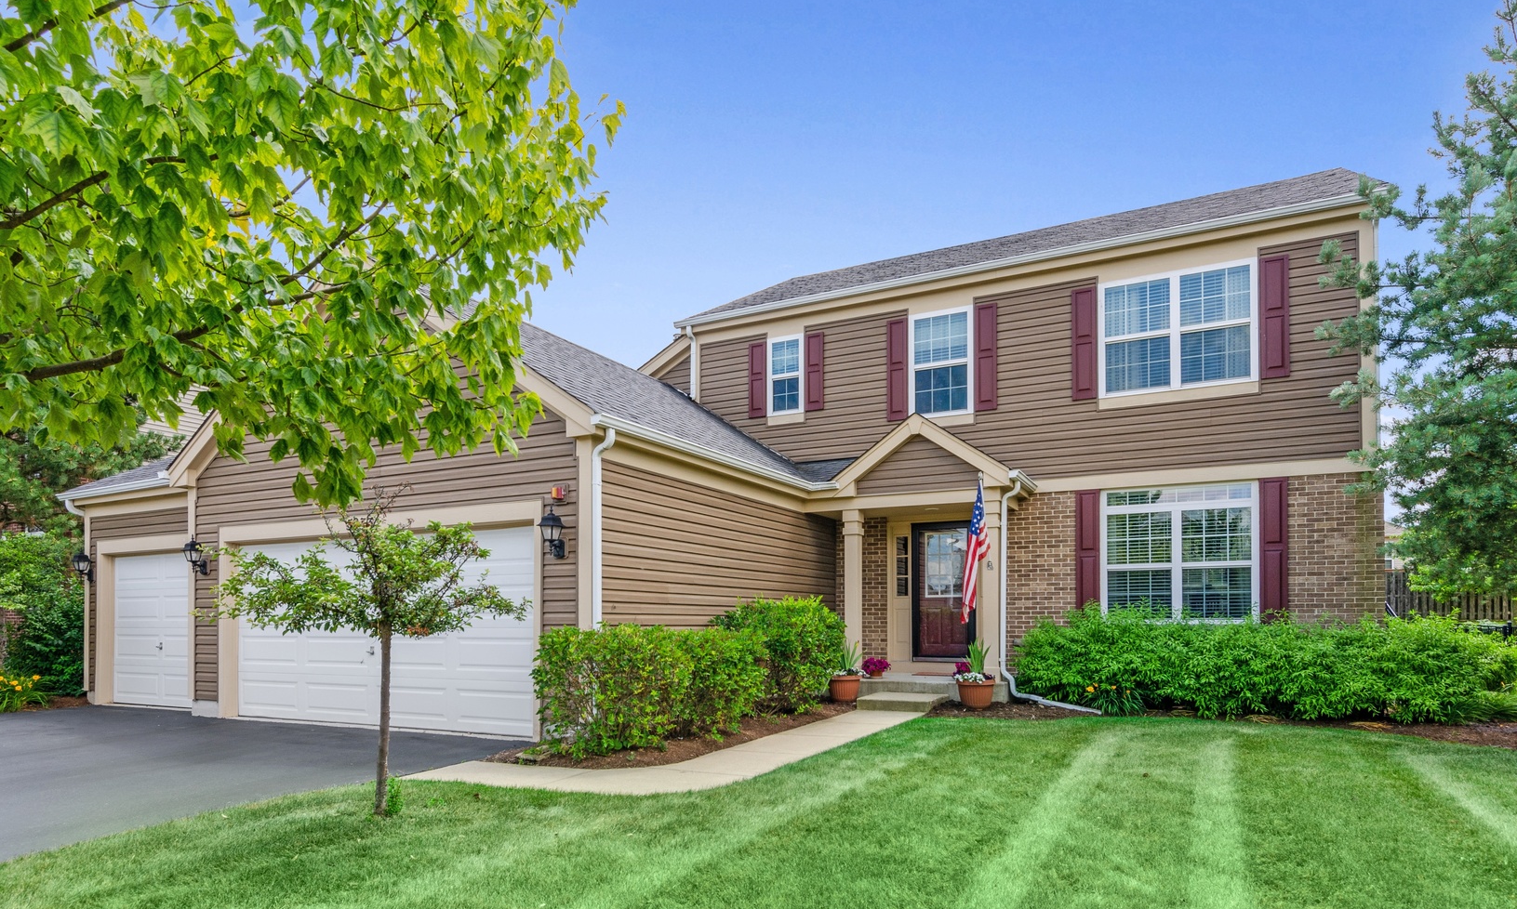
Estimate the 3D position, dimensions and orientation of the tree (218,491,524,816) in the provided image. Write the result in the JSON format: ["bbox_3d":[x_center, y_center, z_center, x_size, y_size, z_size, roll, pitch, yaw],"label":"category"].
[{"bbox_3d":[-2.638,1.397,5.600,1.970,2.270,1.900,3,-6,-25],"label":"tree"}]

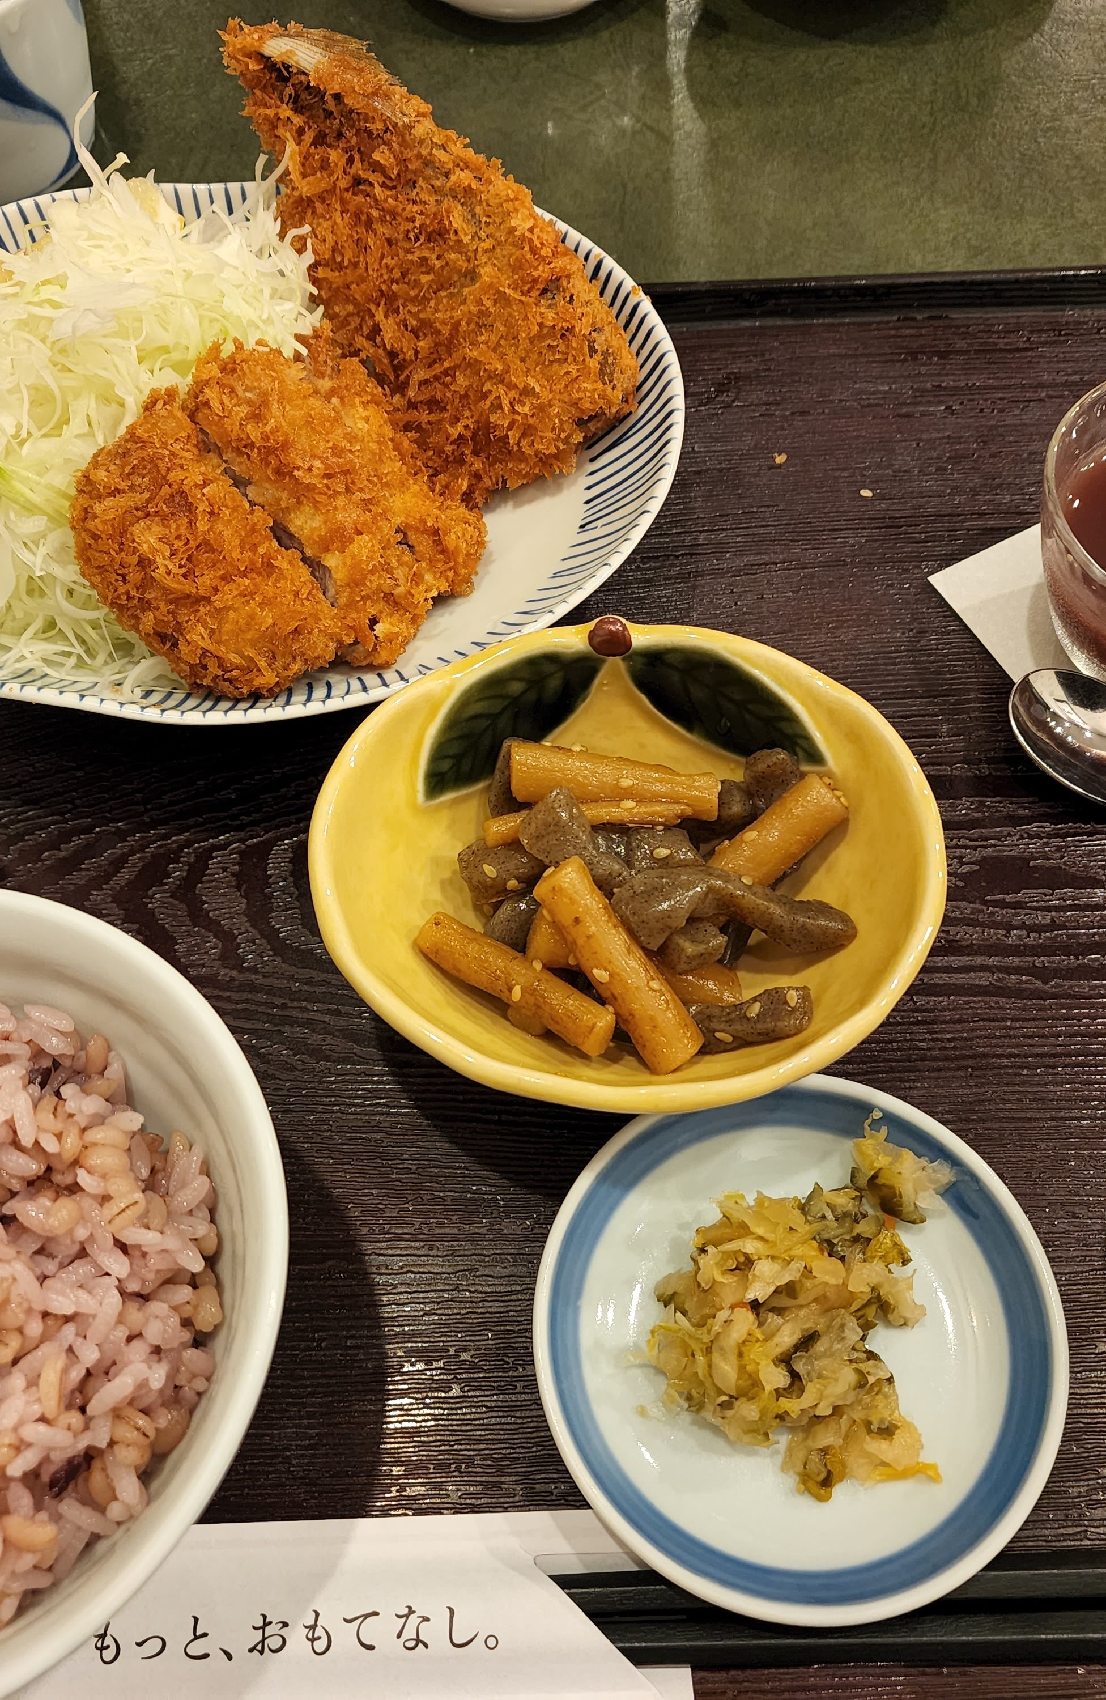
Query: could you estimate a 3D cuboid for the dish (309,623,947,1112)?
[{"bbox_3d":[0.014,0.009,0.295,0.117,0.042,0.099,-2,64,1],"label":"dish"}]

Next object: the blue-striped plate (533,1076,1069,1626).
[{"bbox_3d":[0.043,0.087,0.268,0.091,0.020,0.091,-1,64,1],"label":"blue-striped plate"}]

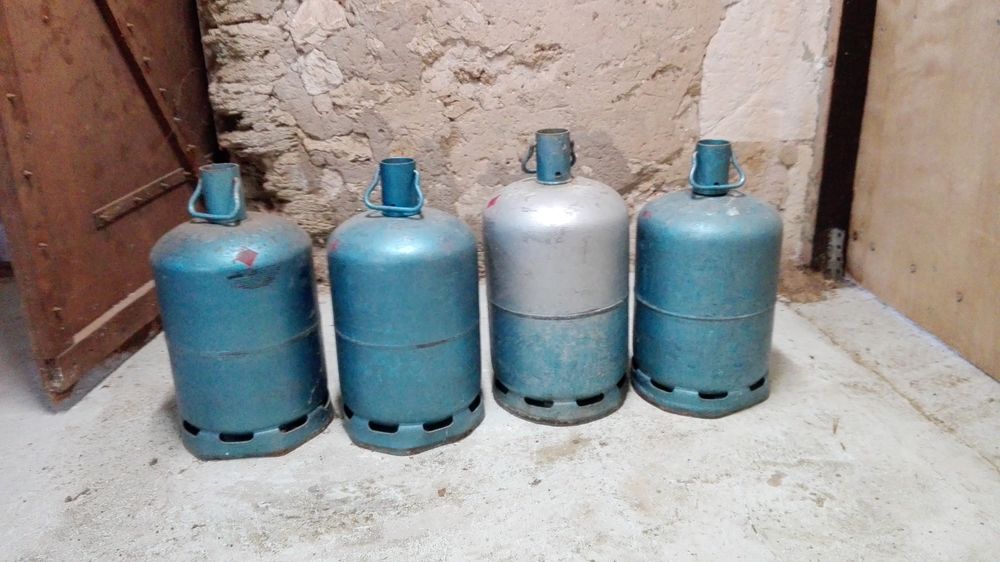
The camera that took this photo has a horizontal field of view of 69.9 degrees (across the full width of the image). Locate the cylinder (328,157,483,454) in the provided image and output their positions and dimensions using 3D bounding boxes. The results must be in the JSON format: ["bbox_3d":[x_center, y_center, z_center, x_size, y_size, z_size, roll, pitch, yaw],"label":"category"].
[{"bbox_3d":[-0.201,0.031,1.525,0.316,0.571,0.316,-2,19,0],"label":"cylinder"}]

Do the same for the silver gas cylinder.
[{"bbox_3d":[0.134,-0.026,1.600,0.316,0.606,0.316,-3,19,0],"label":"silver gas cylinder"}]

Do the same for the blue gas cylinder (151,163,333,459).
[{"bbox_3d":[-0.544,0.047,1.508,0.316,0.575,0.316,-2,19,0],"label":"blue gas cylinder"}]

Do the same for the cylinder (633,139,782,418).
[{"bbox_3d":[0.464,-0.024,1.615,0.316,0.571,0.316,-2,20,0],"label":"cylinder"}]

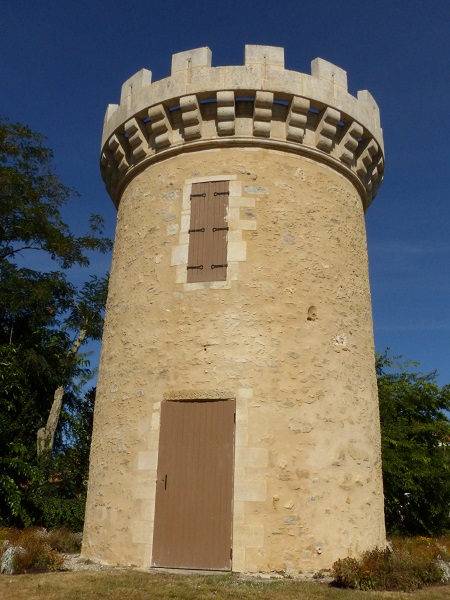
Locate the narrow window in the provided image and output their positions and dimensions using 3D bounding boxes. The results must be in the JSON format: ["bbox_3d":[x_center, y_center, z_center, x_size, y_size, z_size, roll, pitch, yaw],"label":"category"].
[{"bbox_3d":[-0.234,-1.031,8.919,0.598,1.661,0.120,-3,-20,12],"label":"narrow window"}]

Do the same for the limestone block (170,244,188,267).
[{"bbox_3d":[-0.643,-0.631,8.968,0.303,0.349,0.220,-7,-21,22],"label":"limestone block"}]

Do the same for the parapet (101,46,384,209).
[{"bbox_3d":[0.330,-2.436,11.823,5.449,1.675,5.449,2,-19,0],"label":"parapet"}]

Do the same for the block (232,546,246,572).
[{"bbox_3d":[0.179,3.241,7.377,0.152,0.289,0.220,2,-19,0],"label":"block"}]

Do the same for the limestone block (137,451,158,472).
[{"bbox_3d":[-0.989,2.215,8.082,0.345,0.239,0.220,-10,-22,29],"label":"limestone block"}]

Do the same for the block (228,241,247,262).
[{"bbox_3d":[0.180,-0.675,8.789,0.280,0.331,0.220,1,-19,2],"label":"block"}]

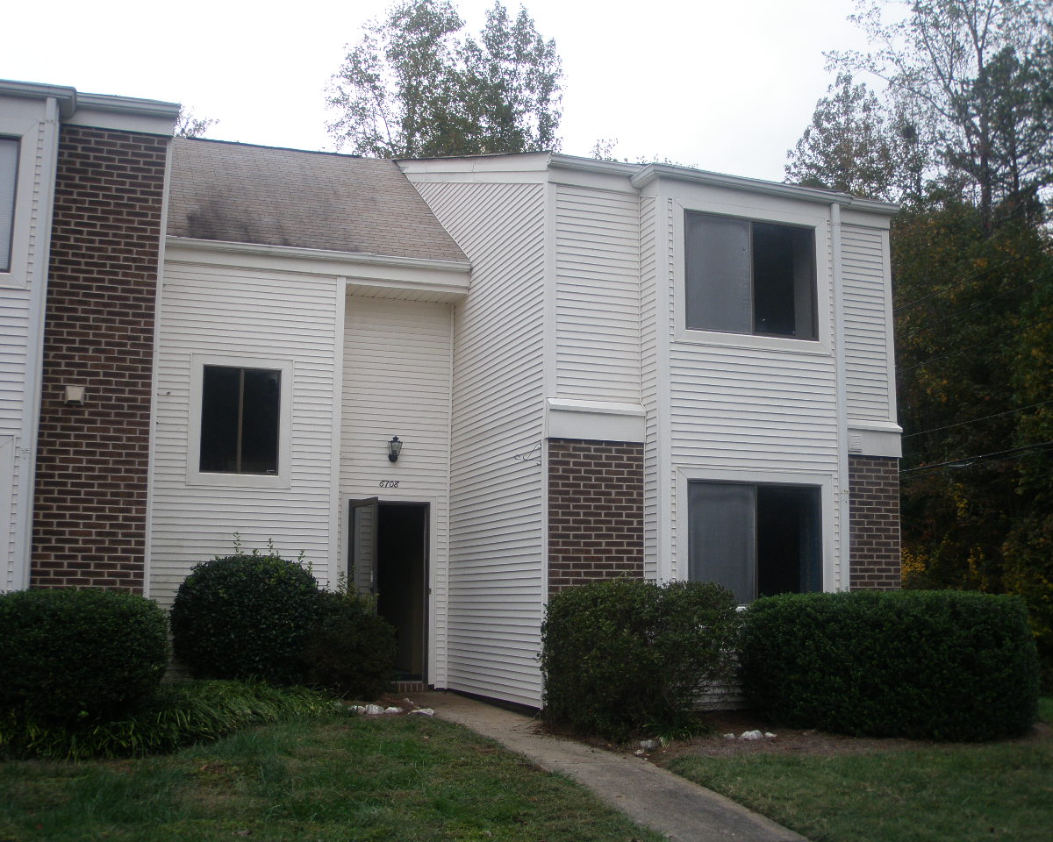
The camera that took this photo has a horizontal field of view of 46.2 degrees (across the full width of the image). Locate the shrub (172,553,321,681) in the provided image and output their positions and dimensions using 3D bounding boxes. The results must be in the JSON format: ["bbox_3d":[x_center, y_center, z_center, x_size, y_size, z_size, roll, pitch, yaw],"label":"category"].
[{"bbox_3d":[-2.805,2.052,12.308,1.420,1.414,1.350,3,-9,-20],"label":"shrub"}]

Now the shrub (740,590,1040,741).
[{"bbox_3d":[3.282,2.174,11.107,2.718,1.273,1.350,3,-9,-20],"label":"shrub"}]

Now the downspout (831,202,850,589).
[{"bbox_3d":[3.096,0.285,12.060,0.085,5.030,0.075,3,-9,-20],"label":"downspout"}]

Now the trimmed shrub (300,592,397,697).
[{"bbox_3d":[-1.853,2.326,12.784,0.970,1.131,0.950,3,-9,-20],"label":"trimmed shrub"}]

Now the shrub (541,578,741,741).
[{"bbox_3d":[0.994,2.045,10.706,1.713,1.337,1.150,3,-9,-20],"label":"shrub"}]

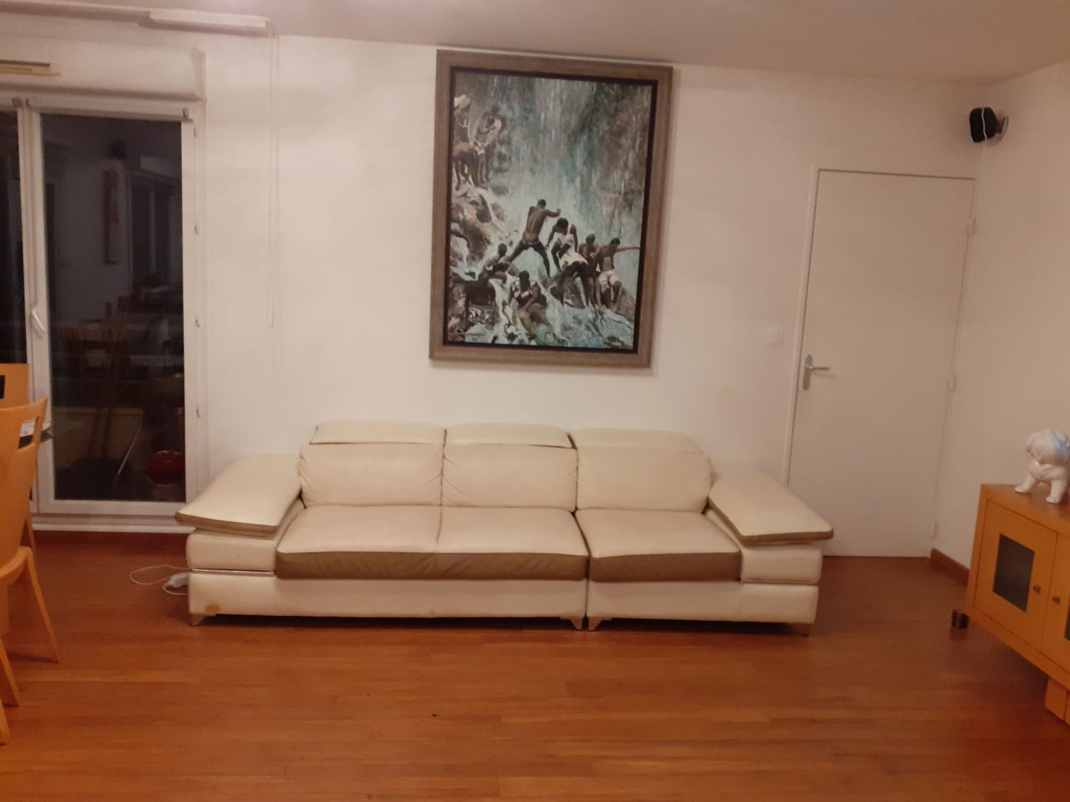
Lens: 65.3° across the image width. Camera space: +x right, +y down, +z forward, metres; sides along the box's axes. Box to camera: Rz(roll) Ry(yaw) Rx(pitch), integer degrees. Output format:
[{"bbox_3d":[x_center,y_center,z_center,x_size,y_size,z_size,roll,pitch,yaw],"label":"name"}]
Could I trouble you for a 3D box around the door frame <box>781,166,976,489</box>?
[{"bbox_3d":[1.812,-0.166,4.458,0.910,2.080,0.080,2,8,-5],"label":"door frame"}]

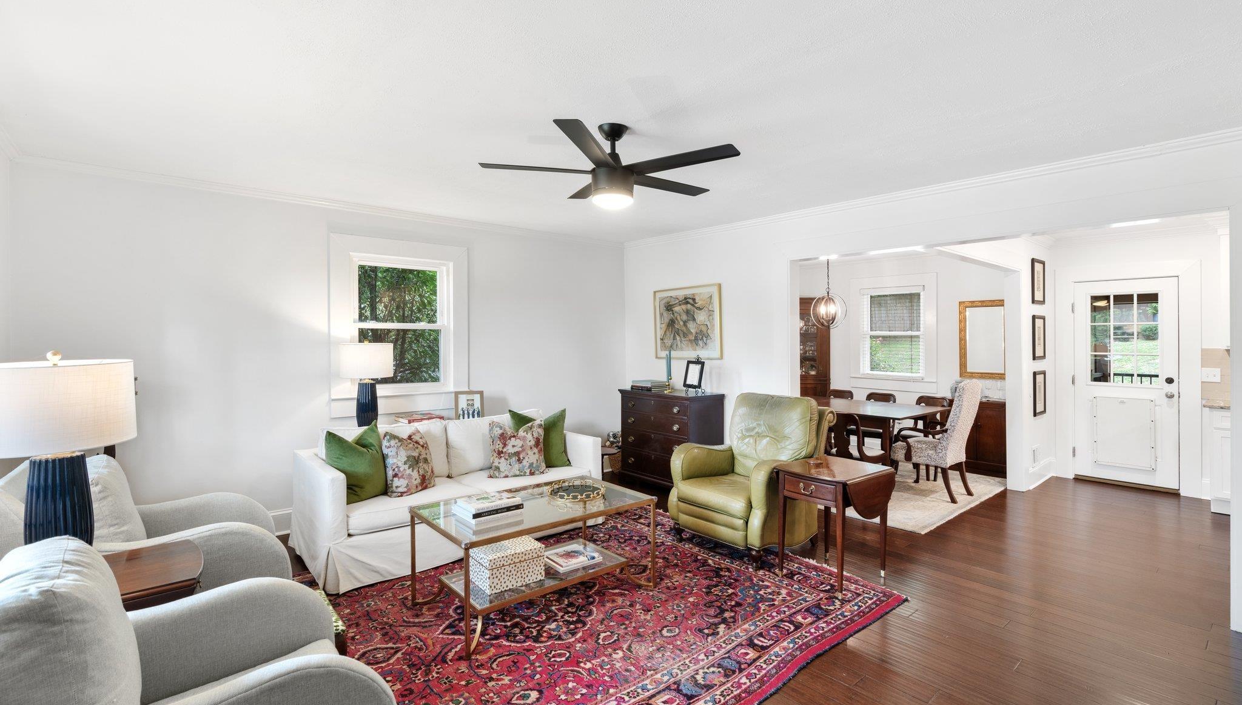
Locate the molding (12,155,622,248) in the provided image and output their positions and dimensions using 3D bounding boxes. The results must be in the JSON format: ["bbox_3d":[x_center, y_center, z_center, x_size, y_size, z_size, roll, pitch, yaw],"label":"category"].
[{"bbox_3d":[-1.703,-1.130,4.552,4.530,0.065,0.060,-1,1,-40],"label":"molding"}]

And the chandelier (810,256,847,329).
[{"bbox_3d":[2.158,-0.684,5.736,0.375,0.890,0.375,-1,1,-41],"label":"chandelier"}]

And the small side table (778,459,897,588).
[{"bbox_3d":[1.269,1.018,3.298,0.540,0.640,0.510,-1,1,-36],"label":"small side table"}]

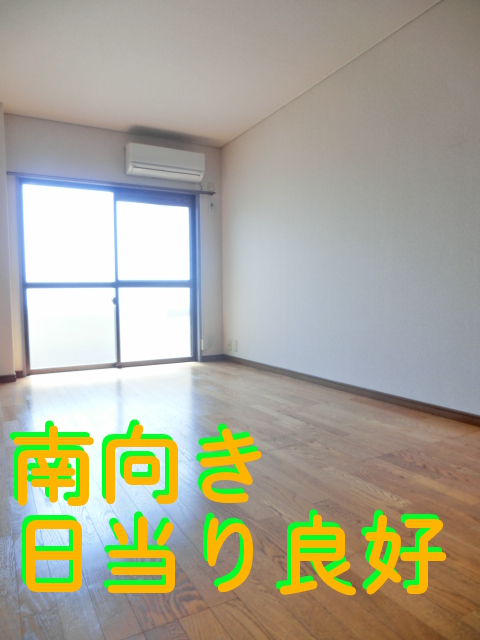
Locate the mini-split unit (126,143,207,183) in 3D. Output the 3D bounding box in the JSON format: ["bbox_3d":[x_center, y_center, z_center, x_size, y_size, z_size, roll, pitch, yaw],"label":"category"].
[{"bbox_3d":[-0.753,-1.572,4.524,0.790,0.275,0.210,-3,4,-29],"label":"mini-split unit"}]

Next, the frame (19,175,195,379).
[{"bbox_3d":[-1.231,-0.411,4.470,1.710,1.793,0.110,-3,4,-29],"label":"frame"}]

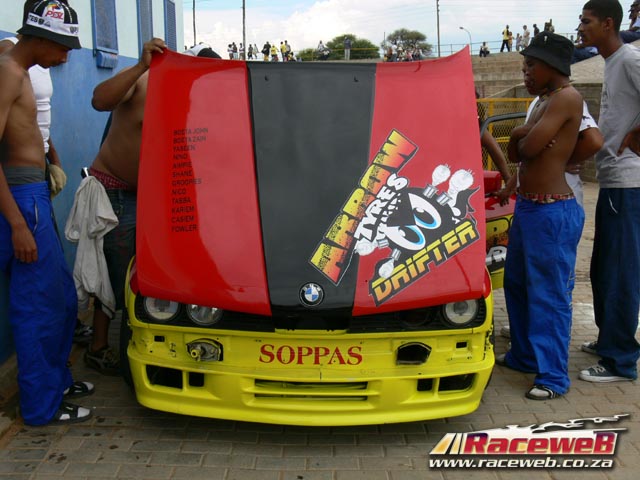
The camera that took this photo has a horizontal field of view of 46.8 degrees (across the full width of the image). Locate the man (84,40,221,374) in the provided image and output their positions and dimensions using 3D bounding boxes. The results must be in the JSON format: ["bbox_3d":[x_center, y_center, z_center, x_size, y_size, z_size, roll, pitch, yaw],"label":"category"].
[{"bbox_3d":[-0.820,-0.140,3.620,0.580,1.620,0.550,7,13,31],"label":"man"}]

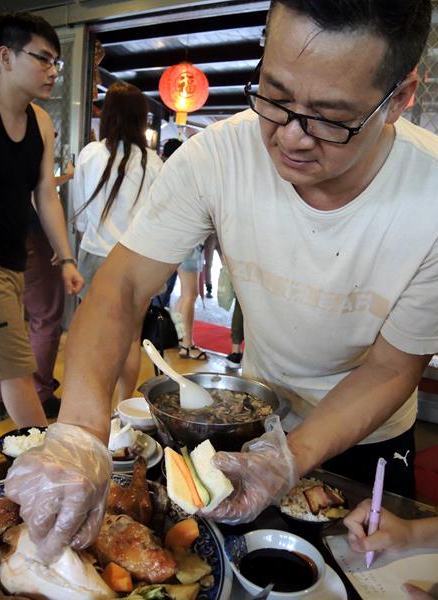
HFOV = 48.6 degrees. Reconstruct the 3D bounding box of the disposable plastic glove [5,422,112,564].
[{"bbox_3d":[-0.175,0.210,0.540,0.110,0.130,0.110,5,10,-3],"label":"disposable plastic glove"}]

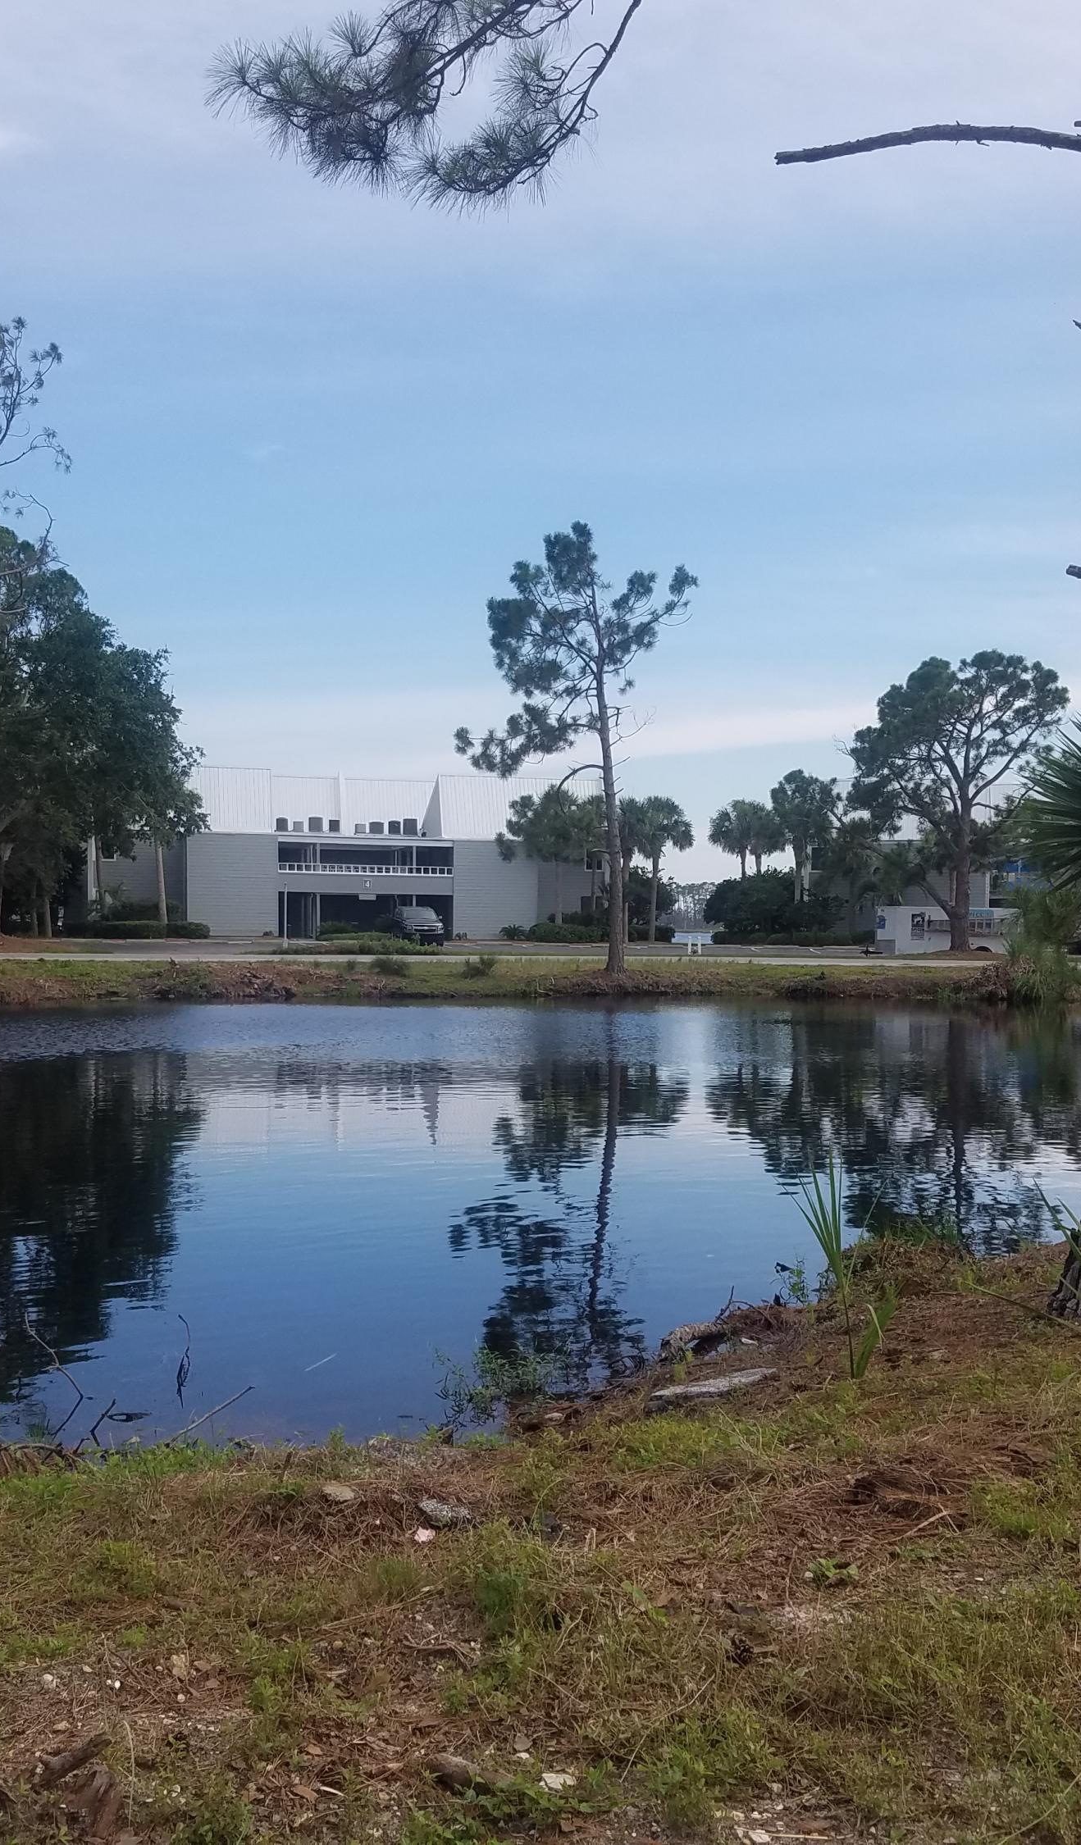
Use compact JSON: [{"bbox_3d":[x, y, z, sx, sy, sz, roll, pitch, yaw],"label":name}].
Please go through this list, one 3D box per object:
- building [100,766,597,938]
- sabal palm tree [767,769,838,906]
[{"bbox_3d":[-11.200,-3.740,104.300,26.800,8.800,14.000,0,0,-17],"label":"building"},{"bbox_3d":[13.680,-3.399,96.000,3.690,8.880,3.500,1,0,0],"label":"sabal palm tree"}]

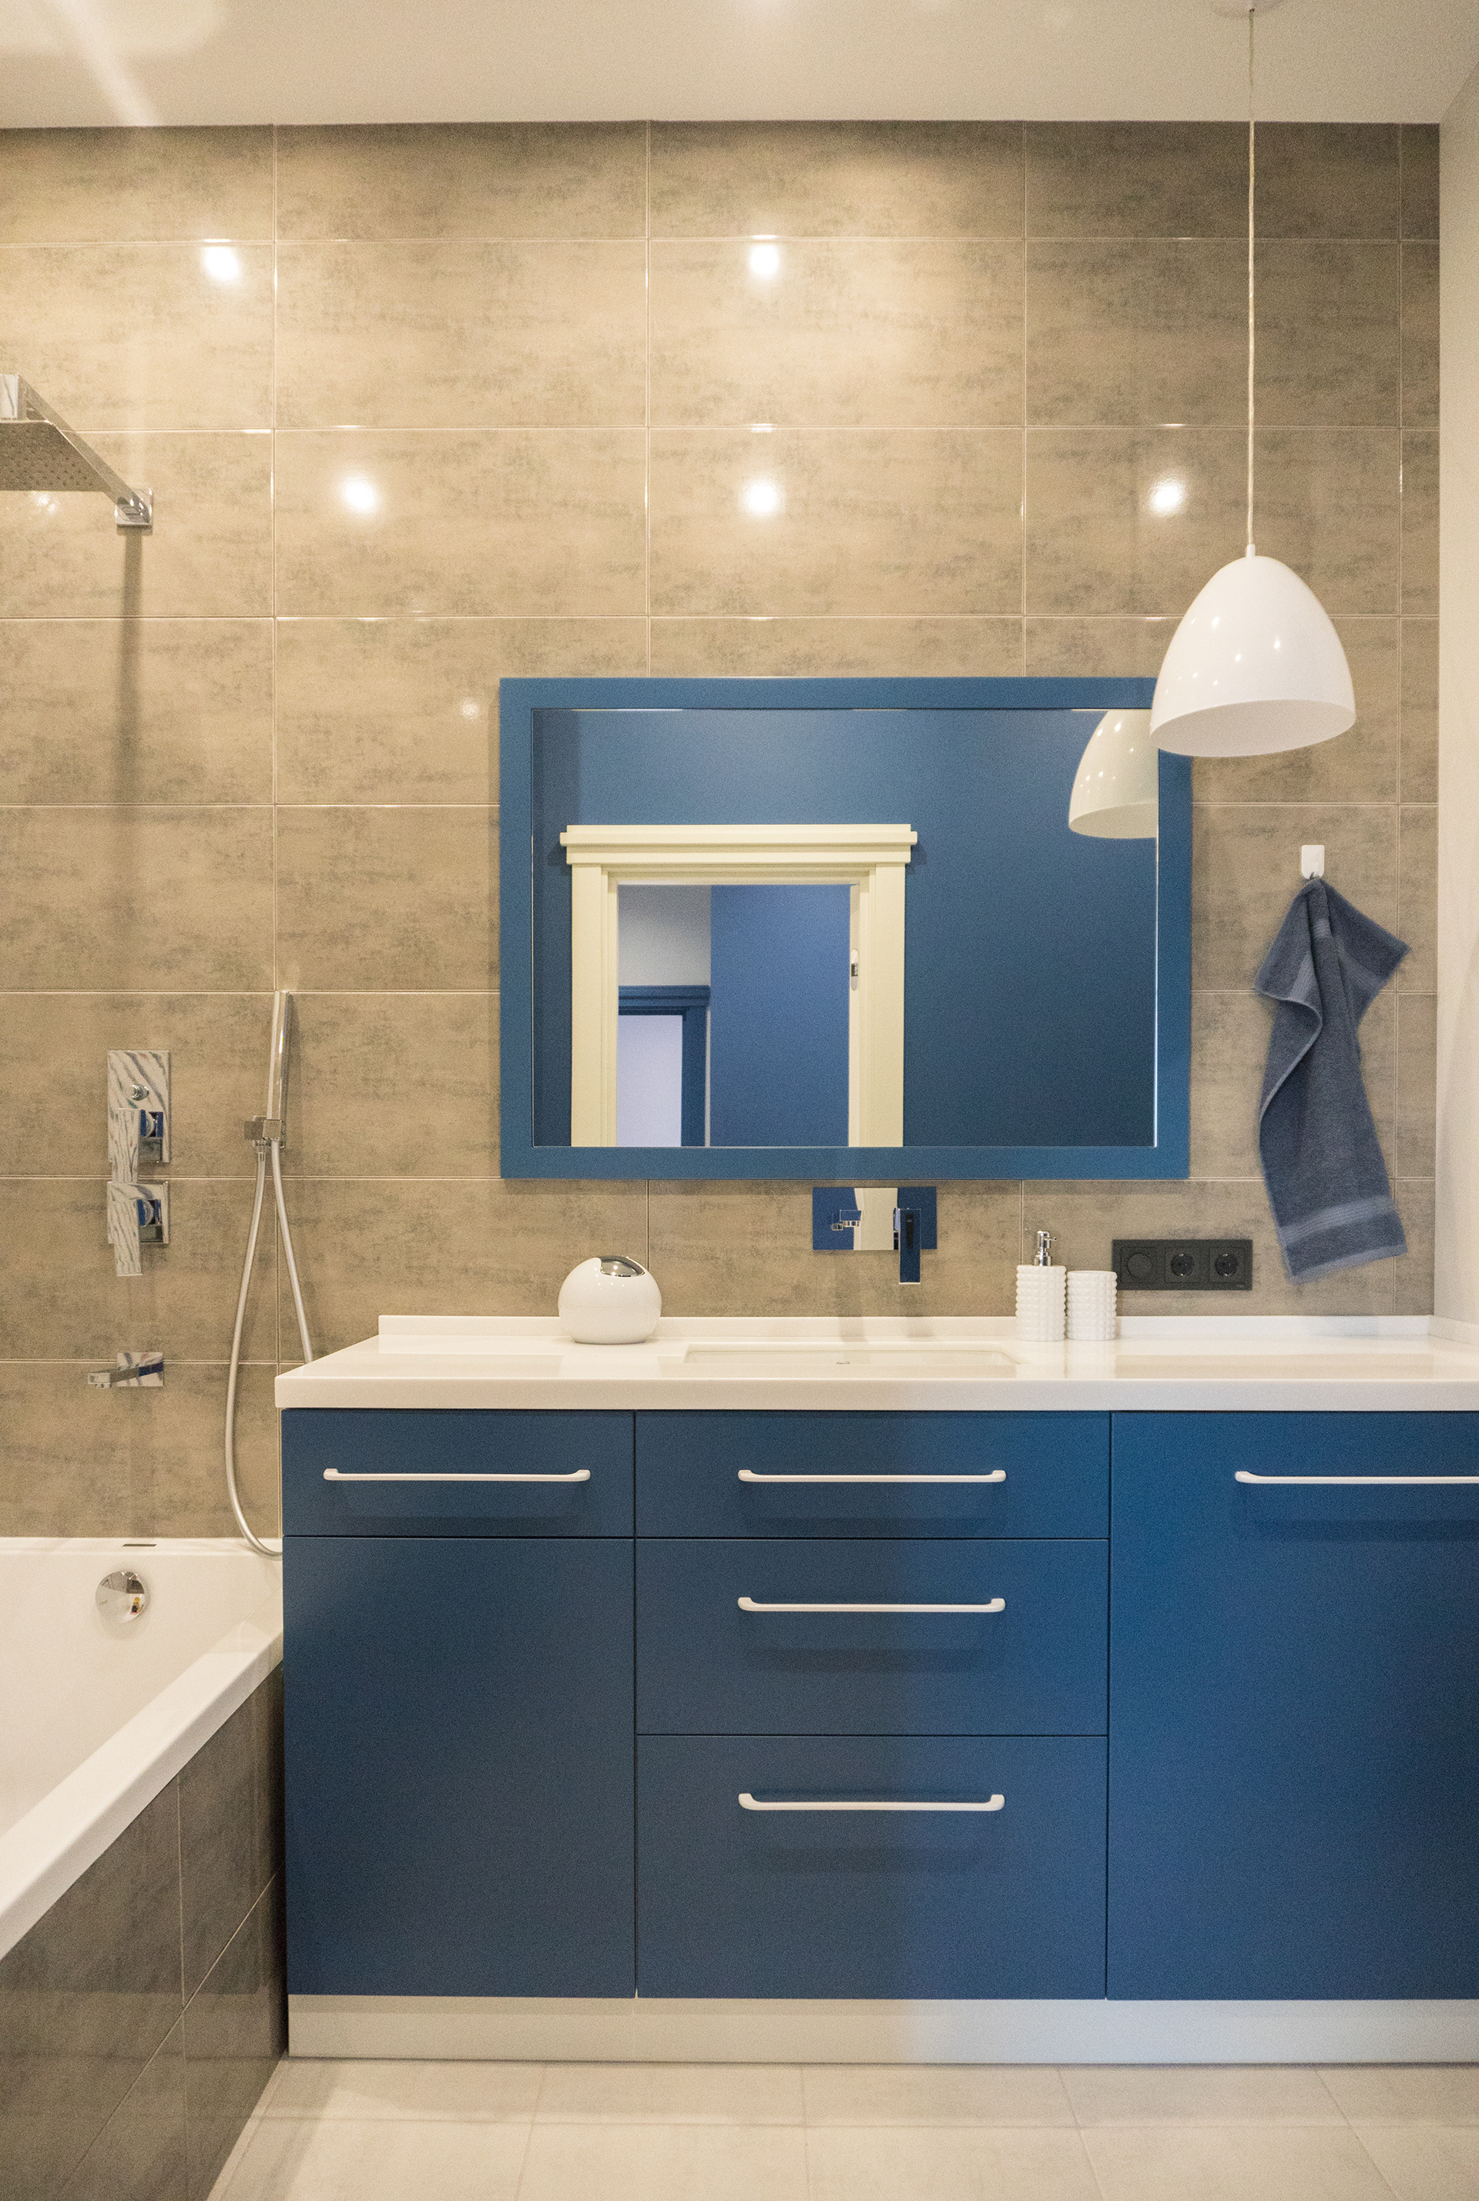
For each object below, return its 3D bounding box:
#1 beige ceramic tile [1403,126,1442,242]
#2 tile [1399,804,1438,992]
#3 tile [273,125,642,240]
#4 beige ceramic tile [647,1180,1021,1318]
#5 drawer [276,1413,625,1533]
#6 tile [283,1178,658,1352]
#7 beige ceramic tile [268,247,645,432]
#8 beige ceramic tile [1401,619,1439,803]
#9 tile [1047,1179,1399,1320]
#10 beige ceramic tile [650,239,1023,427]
[{"bbox_3d":[1.097,-1.478,2.385,0.064,0.188,0.010,0,0,0],"label":"beige ceramic tile"},{"bbox_3d":[1.086,-0.322,2.373,0.064,0.299,0.015,0,0,0],"label":"tile"},{"bbox_3d":[-0.444,-1.469,2.373,0.596,0.186,0.015,0,0,0],"label":"tile"},{"bbox_3d":[0.155,0.276,2.385,0.603,0.296,0.010,0,0,0],"label":"beige ceramic tile"},{"bbox_3d":[-0.353,0.468,2.045,0.441,0.155,0.380,0,0,0],"label":"drawer"},{"bbox_3d":[-0.446,0.275,2.385,0.597,0.295,0.010,0,0,0],"label":"tile"},{"bbox_3d":[-0.447,-1.232,2.385,0.599,0.303,0.010,0,0,0],"label":"beige ceramic tile"},{"bbox_3d":[1.088,-0.622,2.373,0.063,0.299,0.015,0,0,0],"label":"beige ceramic tile"},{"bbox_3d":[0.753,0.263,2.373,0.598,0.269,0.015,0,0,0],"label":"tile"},{"bbox_3d":[0.156,-1.235,2.385,0.605,0.303,0.010,0,0,0],"label":"beige ceramic tile"}]

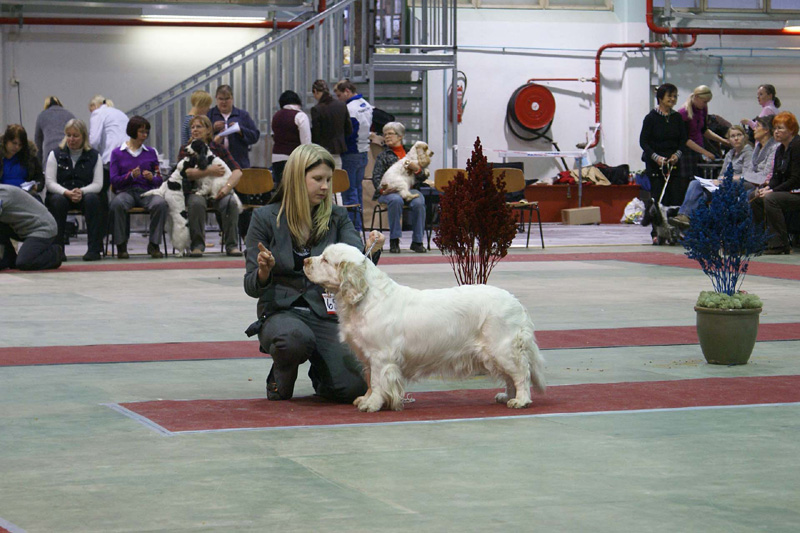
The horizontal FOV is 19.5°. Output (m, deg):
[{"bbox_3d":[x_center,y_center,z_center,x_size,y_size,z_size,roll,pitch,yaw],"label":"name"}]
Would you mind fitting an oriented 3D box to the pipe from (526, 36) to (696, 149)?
[{"bbox_3d":[2.720,-2.238,30.000,2.320,1.450,0.280,-1,3,-20],"label":"pipe"}]

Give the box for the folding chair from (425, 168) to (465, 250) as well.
[{"bbox_3d":[0.562,-0.573,23.200,0.480,0.800,0.500,-1,3,-18],"label":"folding chair"}]

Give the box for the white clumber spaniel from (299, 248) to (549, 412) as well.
[{"bbox_3d":[0.092,0.219,8.770,0.900,0.620,0.290,-1,3,-10],"label":"white clumber spaniel"}]

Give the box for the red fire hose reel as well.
[{"bbox_3d":[1.719,-2.027,30.500,0.600,0.760,0.300,-1,3,-21],"label":"red fire hose reel"}]

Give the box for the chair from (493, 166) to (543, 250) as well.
[{"bbox_3d":[1.110,-0.574,22.920,0.450,0.785,0.500,-1,3,-19],"label":"chair"}]

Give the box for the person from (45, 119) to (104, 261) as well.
[{"bbox_3d":[-2.940,-0.702,21.100,0.550,1.265,0.720,-1,3,-9],"label":"person"}]

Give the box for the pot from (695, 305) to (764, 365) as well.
[{"bbox_3d":[1.605,0.333,11.392,0.330,0.275,0.330,0,3,0],"label":"pot"}]

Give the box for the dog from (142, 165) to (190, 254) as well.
[{"bbox_3d":[-2.213,-0.547,22.200,0.480,0.880,0.300,-3,4,-41],"label":"dog"}]

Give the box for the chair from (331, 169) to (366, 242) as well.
[{"bbox_3d":[-0.600,-0.534,22.300,0.450,0.785,0.500,-1,3,-19],"label":"chair"}]

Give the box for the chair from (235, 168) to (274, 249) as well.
[{"bbox_3d":[-1.410,-0.564,23.028,0.460,0.810,0.500,-1,3,-20],"label":"chair"}]

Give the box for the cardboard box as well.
[{"bbox_3d":[2.414,-0.682,31.200,0.430,0.210,0.310,-1,3,-20],"label":"cardboard box"}]

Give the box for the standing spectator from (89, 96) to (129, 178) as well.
[{"bbox_3d":[-3.164,-1.068,25.156,0.480,1.600,0.420,-2,4,-34],"label":"standing spectator"}]

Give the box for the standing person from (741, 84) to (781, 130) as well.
[{"bbox_3d":[4.071,-1.177,26.200,0.500,1.680,0.460,-1,3,-20],"label":"standing person"}]

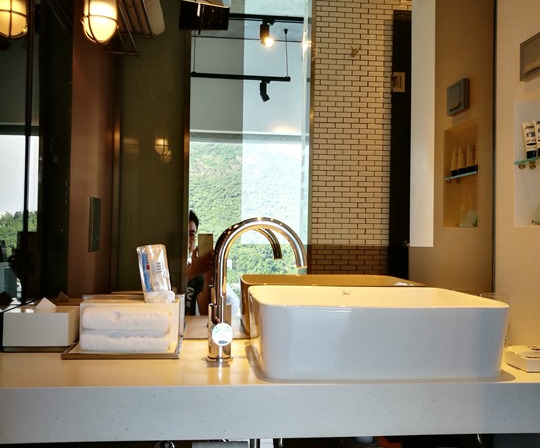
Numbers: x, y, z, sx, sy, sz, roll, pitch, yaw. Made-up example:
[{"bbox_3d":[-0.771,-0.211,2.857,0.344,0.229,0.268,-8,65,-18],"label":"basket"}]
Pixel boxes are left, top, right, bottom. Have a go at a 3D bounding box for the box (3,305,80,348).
[{"bbox_3d":[-0.506,0.230,1.261,0.134,0.078,0.130,1,-1,-6],"label":"box"}]

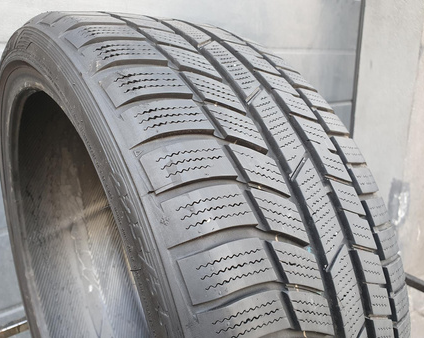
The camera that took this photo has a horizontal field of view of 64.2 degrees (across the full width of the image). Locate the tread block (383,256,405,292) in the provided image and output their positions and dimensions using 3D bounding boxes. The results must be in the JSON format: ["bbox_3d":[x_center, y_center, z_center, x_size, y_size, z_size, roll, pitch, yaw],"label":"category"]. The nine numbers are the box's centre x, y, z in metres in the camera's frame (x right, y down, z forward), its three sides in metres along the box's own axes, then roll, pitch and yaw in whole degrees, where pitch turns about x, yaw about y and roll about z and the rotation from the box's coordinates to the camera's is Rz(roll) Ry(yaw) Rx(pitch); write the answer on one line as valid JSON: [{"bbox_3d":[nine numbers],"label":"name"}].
[{"bbox_3d":[0.149,0.085,0.280,0.009,0.023,0.054,-11,-6,39],"label":"tread block"}]

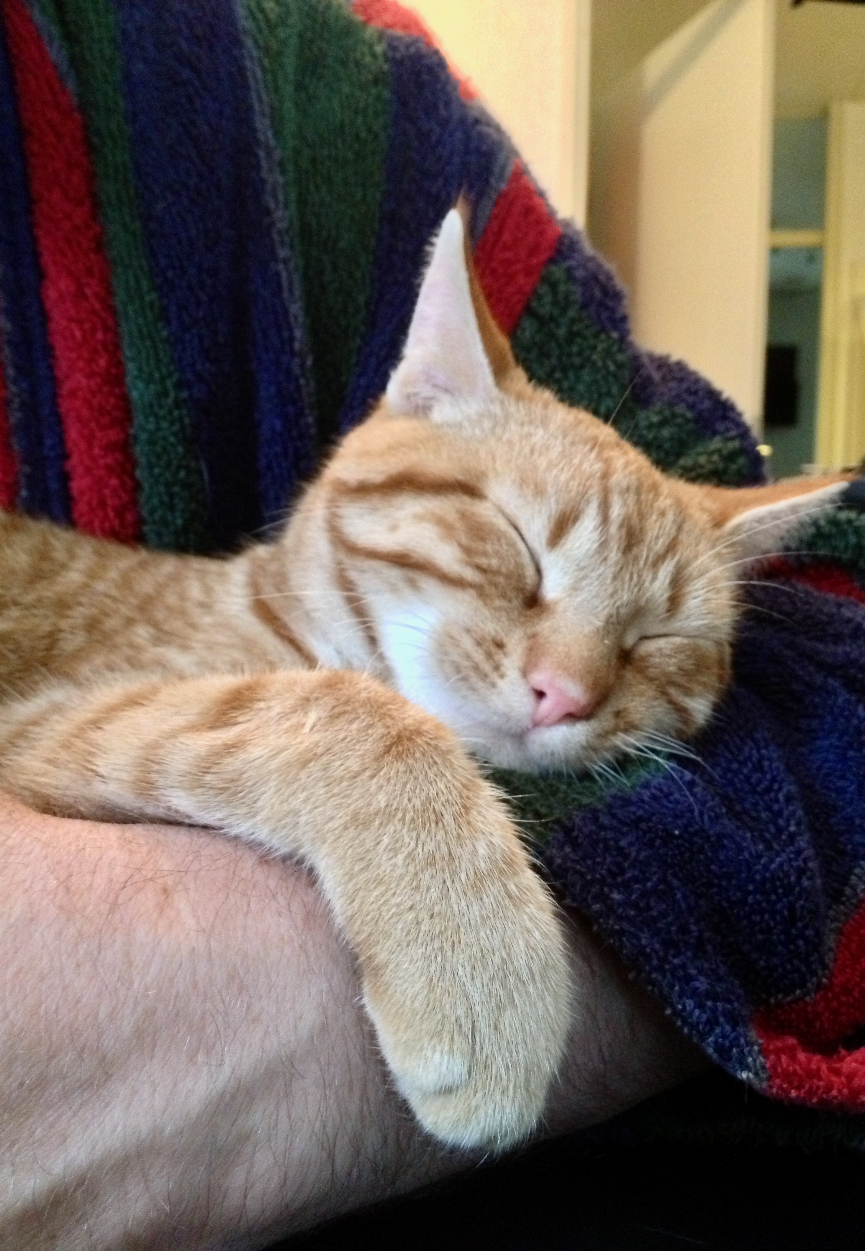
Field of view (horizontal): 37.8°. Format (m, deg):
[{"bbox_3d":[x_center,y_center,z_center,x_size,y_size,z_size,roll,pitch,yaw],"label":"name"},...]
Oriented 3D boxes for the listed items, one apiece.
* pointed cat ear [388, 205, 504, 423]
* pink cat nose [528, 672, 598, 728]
[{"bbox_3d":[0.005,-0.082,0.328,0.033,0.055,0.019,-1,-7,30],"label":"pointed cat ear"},{"bbox_3d":[0.029,0.017,0.288,0.017,0.013,0.011,30,6,-15],"label":"pink cat nose"}]

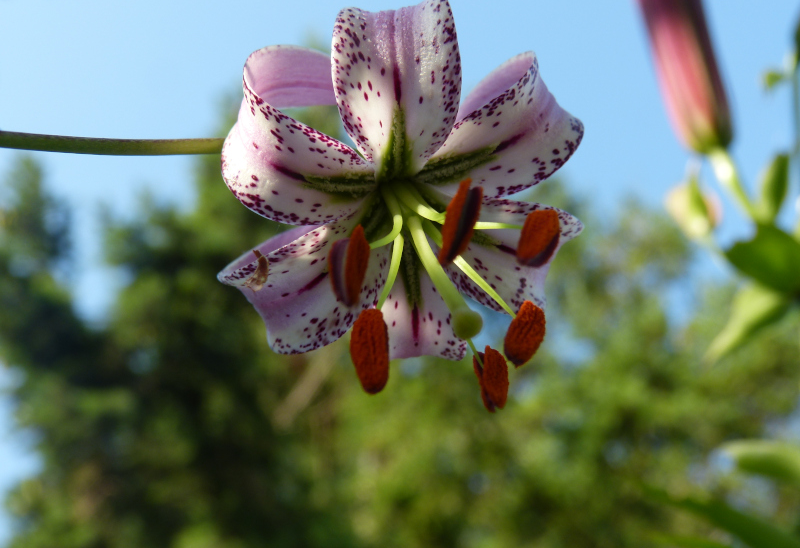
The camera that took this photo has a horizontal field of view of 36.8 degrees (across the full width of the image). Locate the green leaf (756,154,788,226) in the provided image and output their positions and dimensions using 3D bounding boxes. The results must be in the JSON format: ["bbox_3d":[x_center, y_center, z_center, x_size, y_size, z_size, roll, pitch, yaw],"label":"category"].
[{"bbox_3d":[0.133,-0.031,0.430,0.011,0.025,0.008,9,-6,0],"label":"green leaf"}]

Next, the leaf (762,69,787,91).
[{"bbox_3d":[0.128,-0.066,0.410,0.008,0.008,0.005,-1,-14,6],"label":"leaf"}]

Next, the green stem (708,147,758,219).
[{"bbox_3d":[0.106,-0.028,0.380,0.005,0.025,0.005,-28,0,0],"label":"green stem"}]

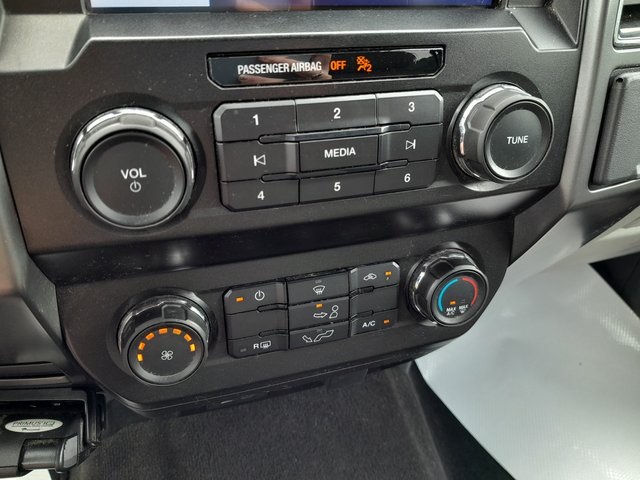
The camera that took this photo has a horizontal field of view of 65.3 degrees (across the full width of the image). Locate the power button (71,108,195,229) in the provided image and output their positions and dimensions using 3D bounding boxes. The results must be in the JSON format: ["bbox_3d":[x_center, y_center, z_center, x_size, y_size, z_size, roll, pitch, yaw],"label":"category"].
[{"bbox_3d":[-0.072,-0.026,0.195,0.047,0.047,0.018,-8,26,-16],"label":"power button"}]

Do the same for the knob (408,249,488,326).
[{"bbox_3d":[0.082,0.032,0.309,0.048,0.048,0.018,-8,25,-16],"label":"knob"}]

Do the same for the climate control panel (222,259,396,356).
[{"bbox_3d":[-0.003,0.039,0.289,0.104,0.047,0.010,-8,25,-16],"label":"climate control panel"}]

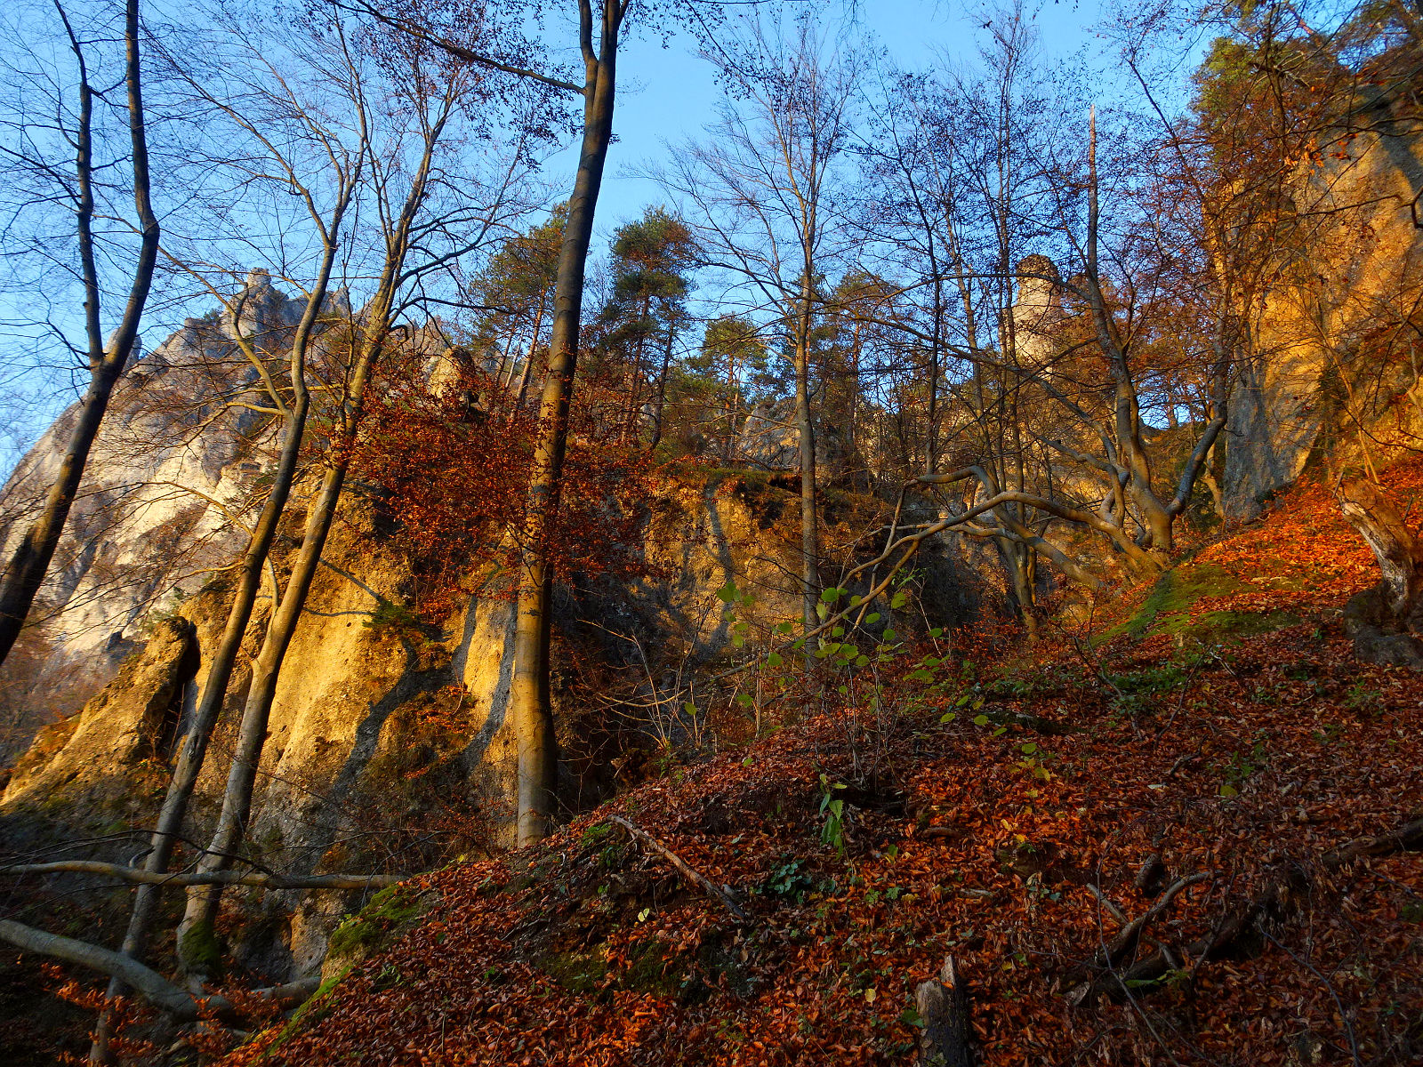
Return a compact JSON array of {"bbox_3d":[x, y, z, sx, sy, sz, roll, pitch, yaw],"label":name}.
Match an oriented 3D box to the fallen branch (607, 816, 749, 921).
[{"bbox_3d":[-0.246,2.160,6.425,1.231,0.110,0.120,24,6,38],"label":"fallen branch"}]

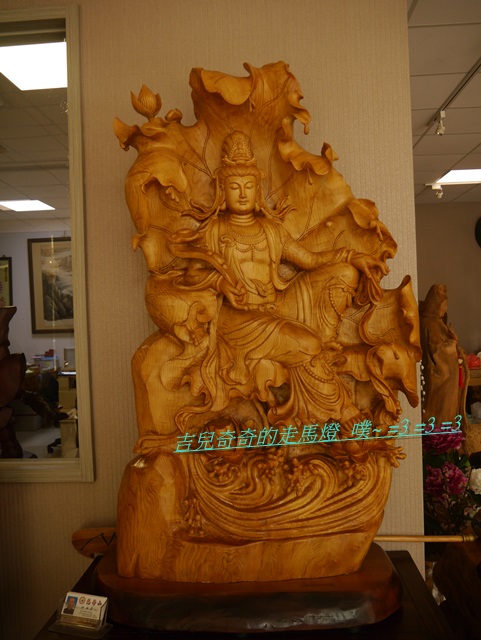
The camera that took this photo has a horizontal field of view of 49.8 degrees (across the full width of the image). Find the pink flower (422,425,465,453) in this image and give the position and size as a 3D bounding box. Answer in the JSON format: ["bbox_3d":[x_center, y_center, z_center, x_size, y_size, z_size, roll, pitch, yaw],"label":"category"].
[{"bbox_3d":[0.721,0.428,1.850,0.160,0.105,0.150,-2,0,11],"label":"pink flower"}]

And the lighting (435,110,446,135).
[{"bbox_3d":[1.590,-1.571,4.120,0.105,0.185,0.100,-2,0,-41],"label":"lighting"}]

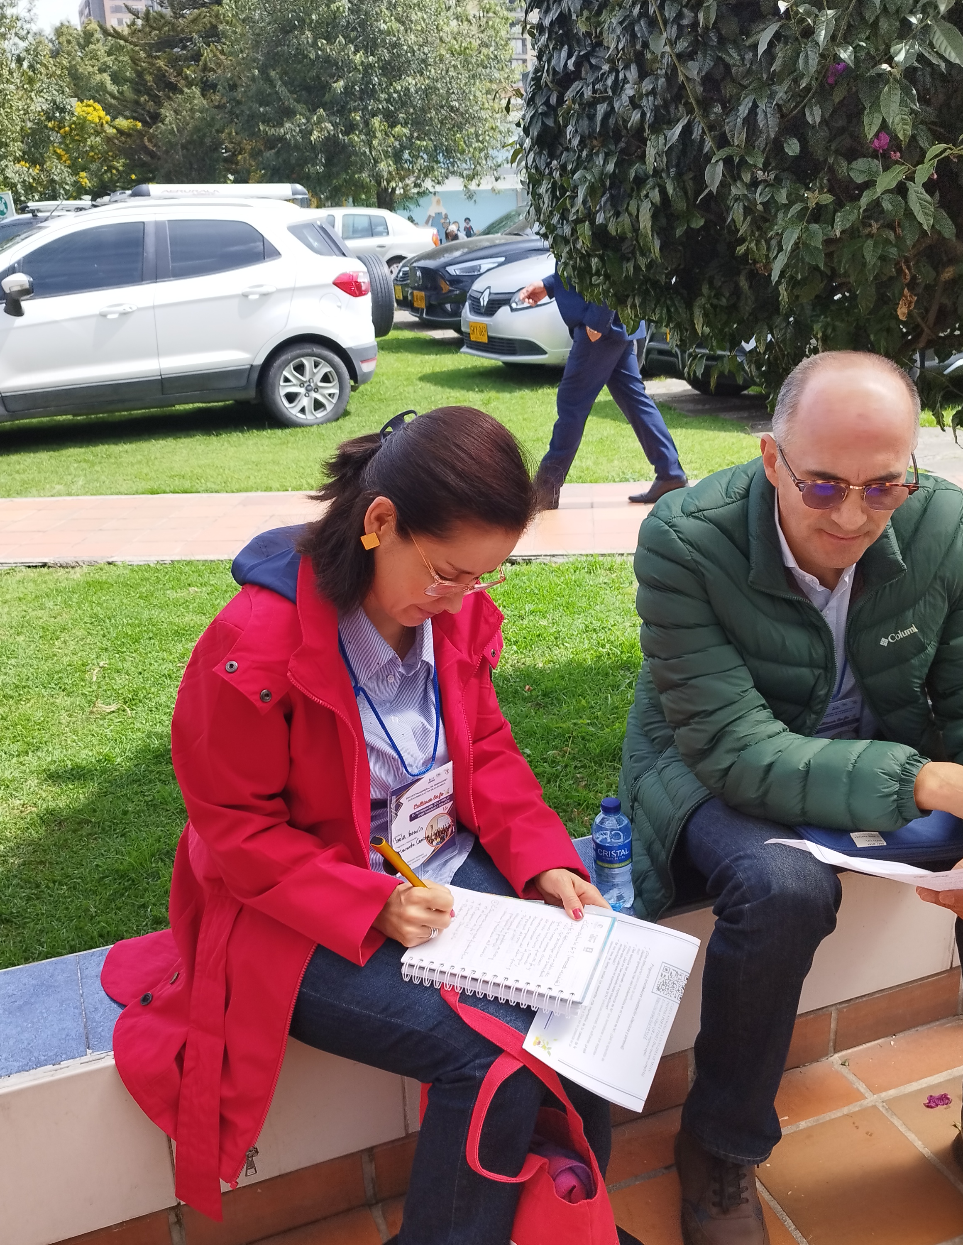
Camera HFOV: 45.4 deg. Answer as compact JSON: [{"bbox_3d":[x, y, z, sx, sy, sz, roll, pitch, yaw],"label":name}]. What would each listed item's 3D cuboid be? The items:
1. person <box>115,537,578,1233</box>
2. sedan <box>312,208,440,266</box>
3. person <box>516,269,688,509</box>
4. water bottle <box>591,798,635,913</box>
[{"bbox_3d":[-0.109,0.334,1.463,0.520,1.180,0.760,-19,25,-39],"label":"person"},{"bbox_3d":[-2.934,-6.941,21.758,4.280,1.500,1.740,-10,21,-22],"label":"sedan"},{"bbox_3d":[0.599,-1.435,5.706,0.750,1.720,0.520,-1,20,4],"label":"person"},{"bbox_3d":[0.202,0.352,1.777,0.061,0.167,0.061,-2,20,1],"label":"water bottle"}]

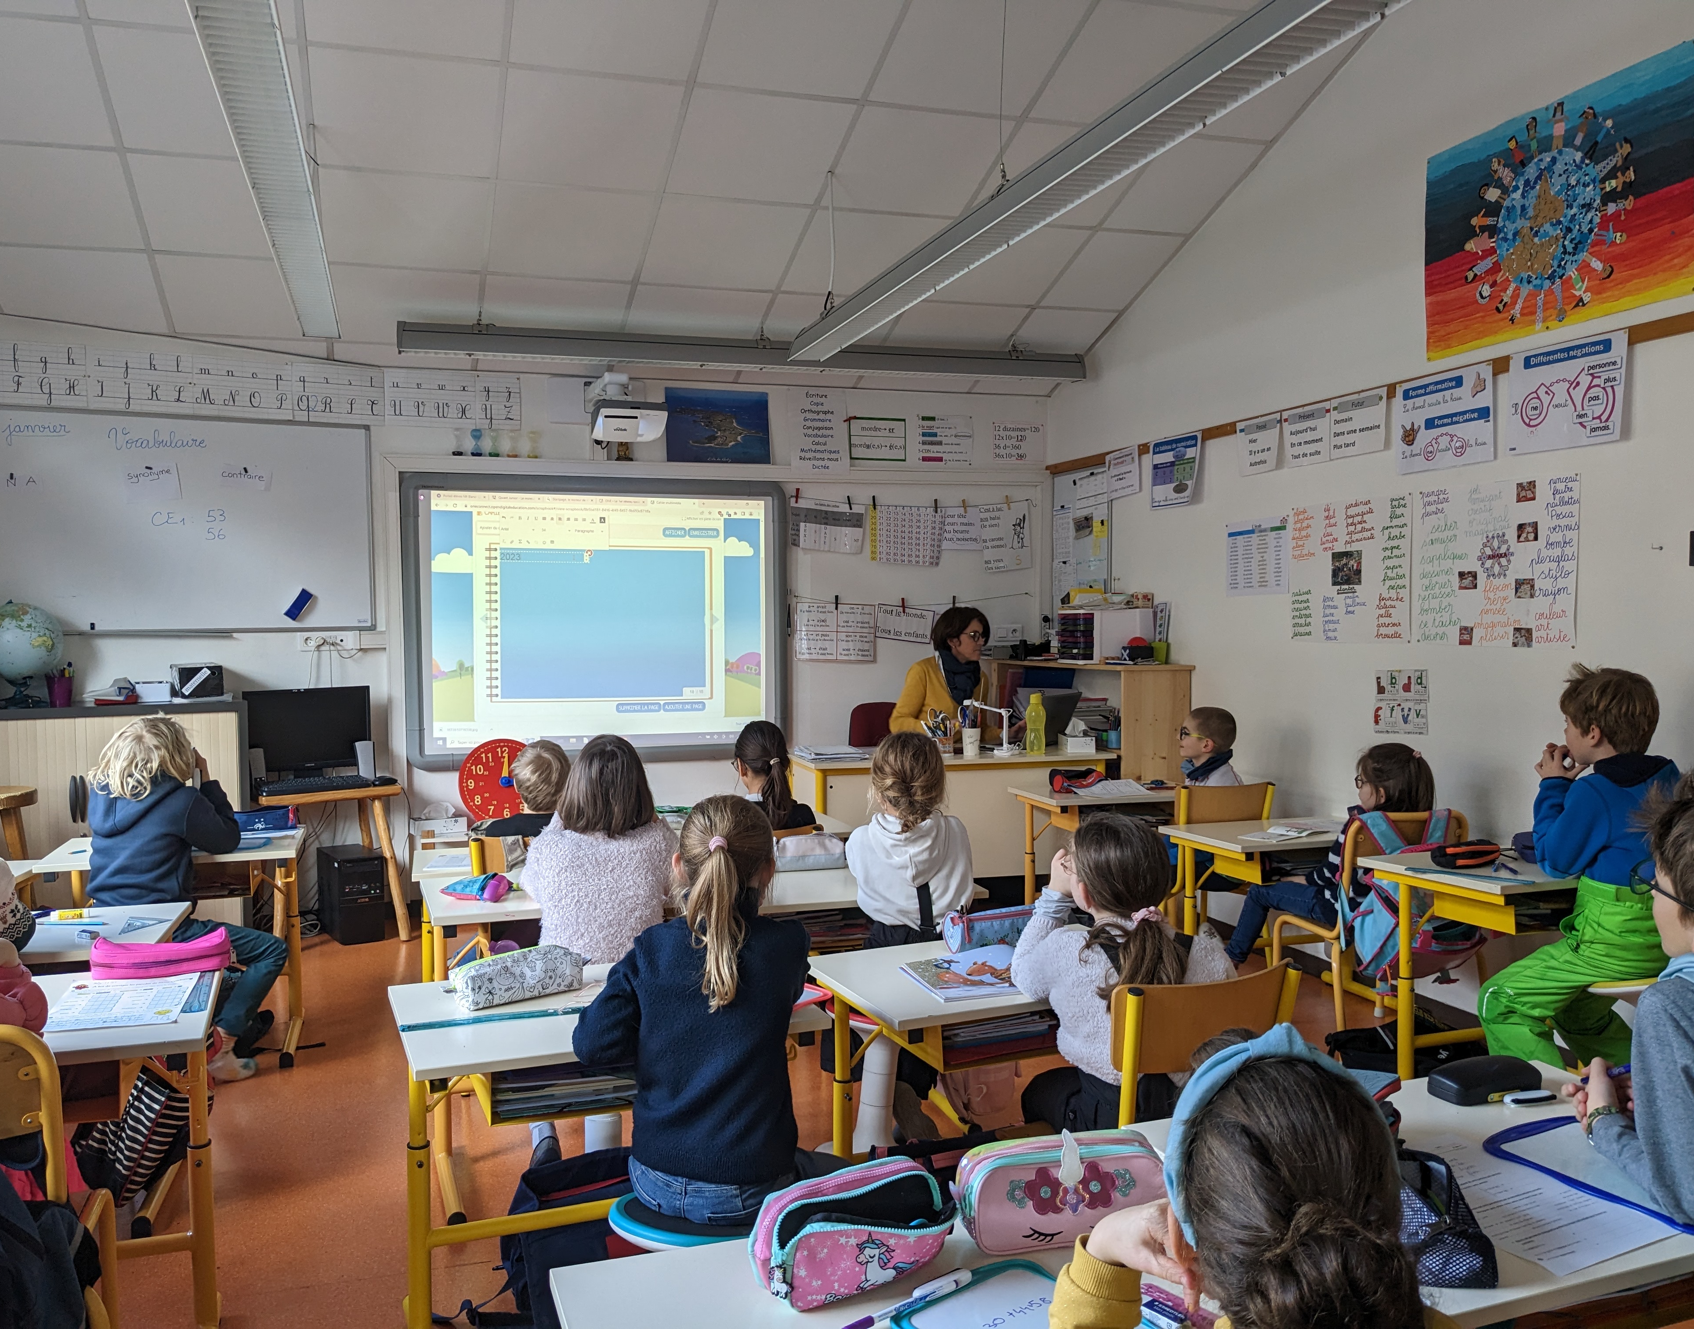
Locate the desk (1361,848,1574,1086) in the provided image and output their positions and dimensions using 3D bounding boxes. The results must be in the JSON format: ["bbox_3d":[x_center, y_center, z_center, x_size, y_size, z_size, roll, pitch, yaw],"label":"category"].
[{"bbox_3d":[1.885,0.882,3.845,0.700,0.665,0.500,-1,2,-20],"label":"desk"}]

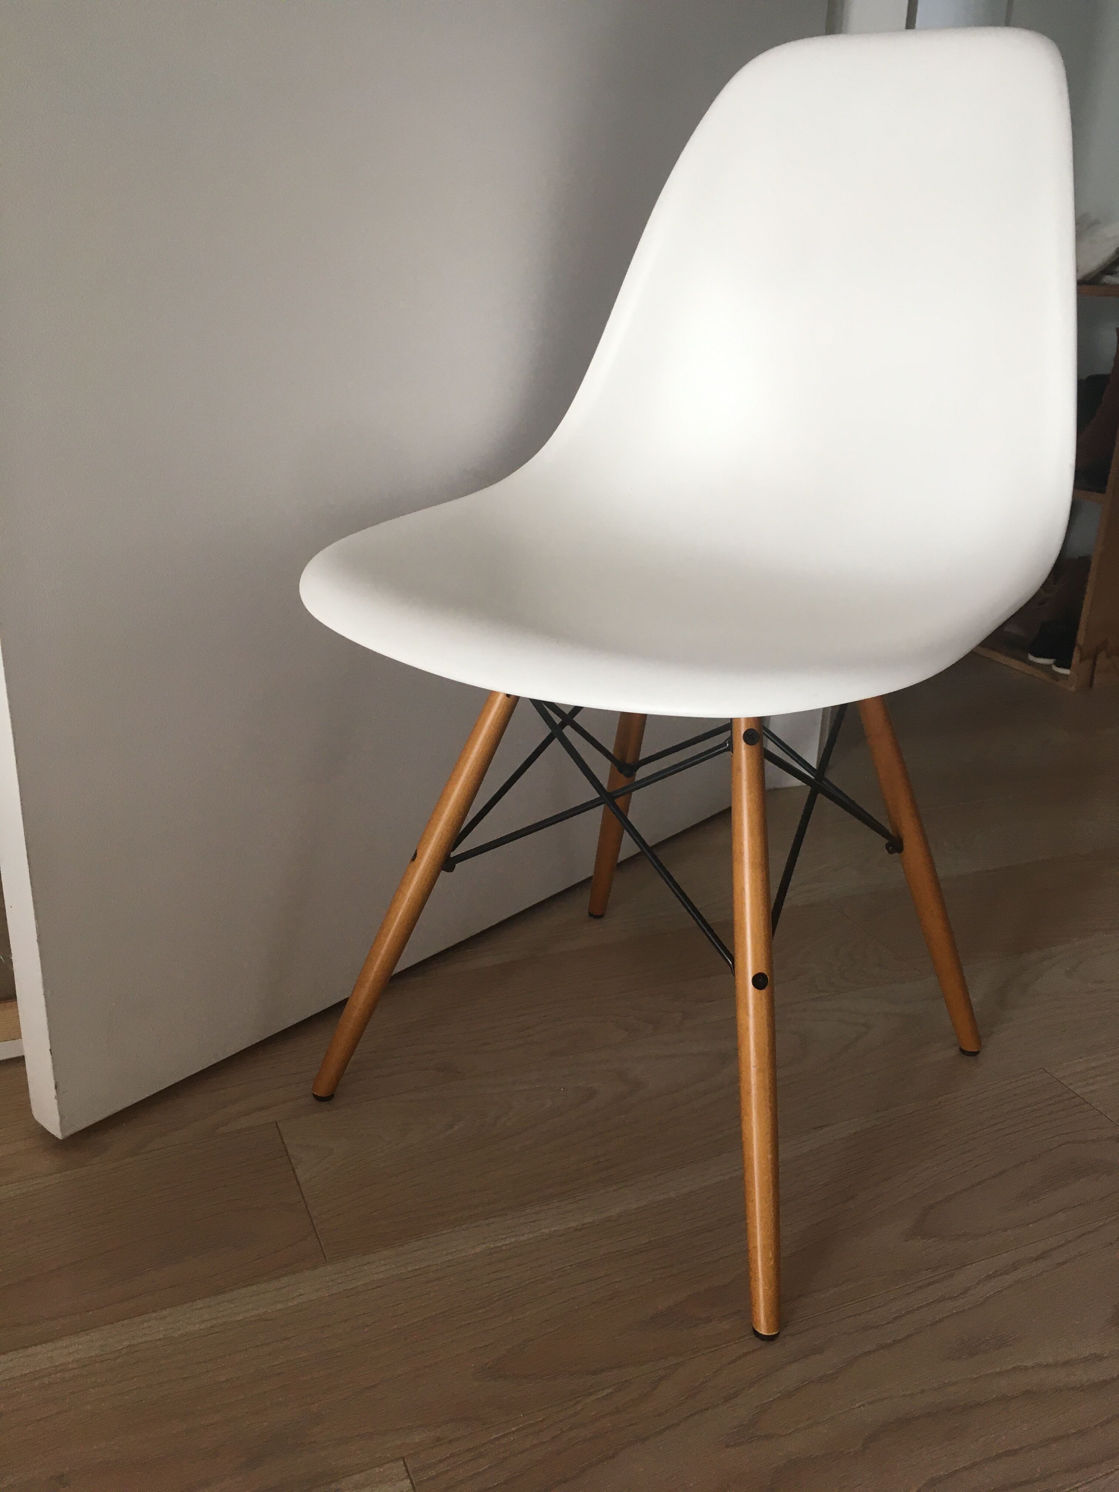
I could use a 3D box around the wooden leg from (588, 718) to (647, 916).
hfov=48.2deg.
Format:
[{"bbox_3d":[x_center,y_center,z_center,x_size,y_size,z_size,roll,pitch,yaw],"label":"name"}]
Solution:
[{"bbox_3d":[0.058,0.032,1.188,0.025,0.401,0.025,-1,43,-9],"label":"wooden leg"}]

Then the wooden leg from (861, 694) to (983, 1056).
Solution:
[{"bbox_3d":[0.295,0.097,1.027,0.025,0.397,0.025,-22,22,-1],"label":"wooden leg"}]

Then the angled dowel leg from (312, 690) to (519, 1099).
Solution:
[{"bbox_3d":[-0.109,0.107,0.960,0.025,0.399,0.025,21,15,-16],"label":"angled dowel leg"}]

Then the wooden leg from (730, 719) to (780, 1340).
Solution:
[{"bbox_3d":[0.125,0.173,0.799,0.025,0.399,0.025,-1,-2,-9],"label":"wooden leg"}]

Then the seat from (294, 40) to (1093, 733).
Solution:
[{"bbox_3d":[0.112,-0.289,0.864,0.465,0.441,0.542,15,24,33],"label":"seat"}]

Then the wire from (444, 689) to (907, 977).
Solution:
[{"bbox_3d":[0.095,0.009,0.961,0.264,0.174,0.264,15,24,33],"label":"wire"}]

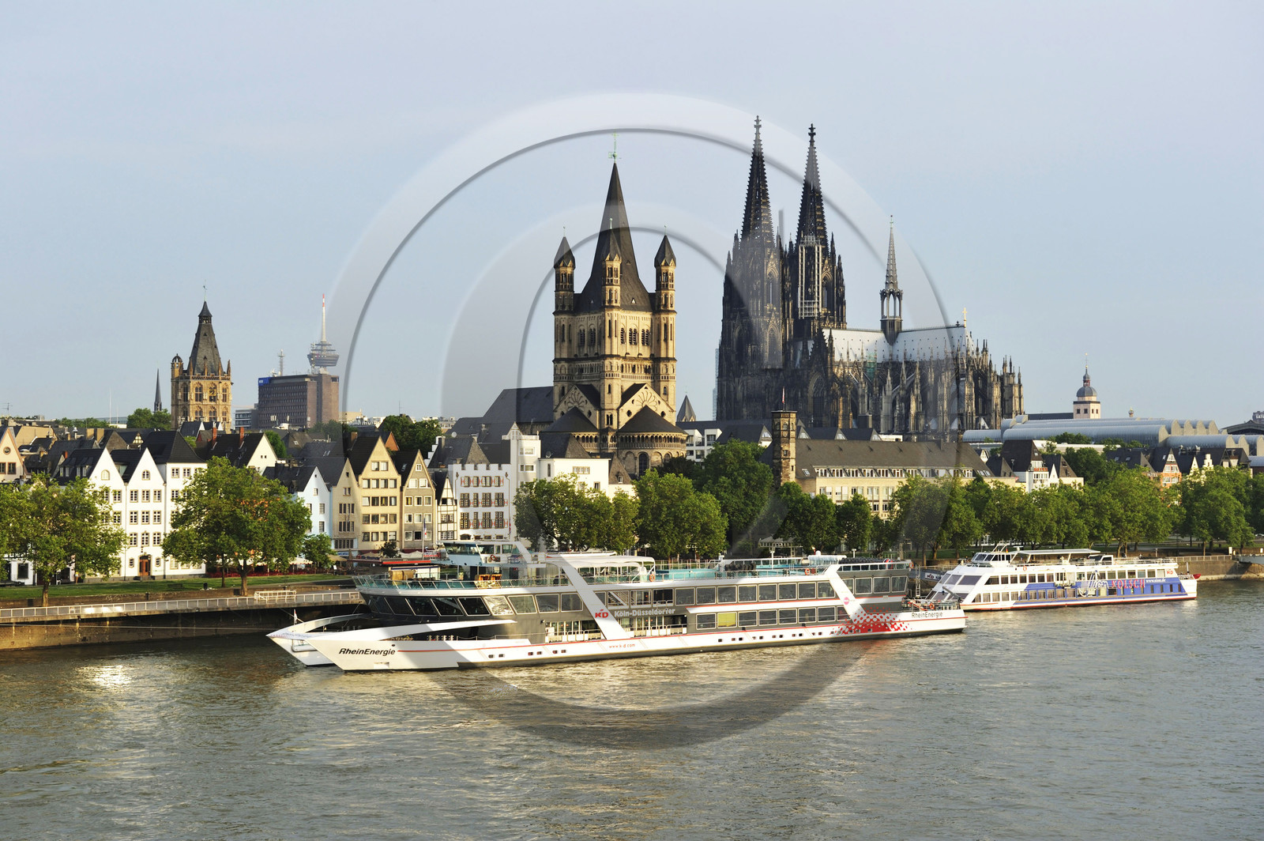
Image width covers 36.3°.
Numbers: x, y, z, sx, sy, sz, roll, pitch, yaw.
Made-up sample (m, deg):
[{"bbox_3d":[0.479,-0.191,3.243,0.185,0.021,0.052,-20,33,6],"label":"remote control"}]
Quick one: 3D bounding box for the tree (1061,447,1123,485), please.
[{"bbox_3d":[104.370,13.670,438.000,14.000,16.000,13.000,0,-2,13],"label":"tree"}]

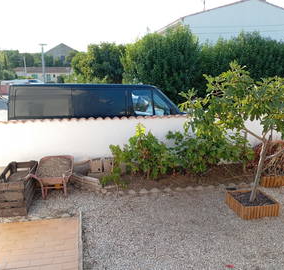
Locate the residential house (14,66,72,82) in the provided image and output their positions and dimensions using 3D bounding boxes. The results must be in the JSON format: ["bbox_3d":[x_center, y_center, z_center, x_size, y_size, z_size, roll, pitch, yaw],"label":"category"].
[{"bbox_3d":[-23.033,-14.122,67.176,12.600,4.000,8.200,-3,14,-12],"label":"residential house"}]

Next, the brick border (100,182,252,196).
[{"bbox_3d":[0.906,1.293,6.831,3.770,0.106,0.135,-2,14,-8],"label":"brick border"}]

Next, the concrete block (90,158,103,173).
[{"bbox_3d":[-1.184,0.781,7.246,0.261,0.329,0.213,-2,14,-10],"label":"concrete block"}]

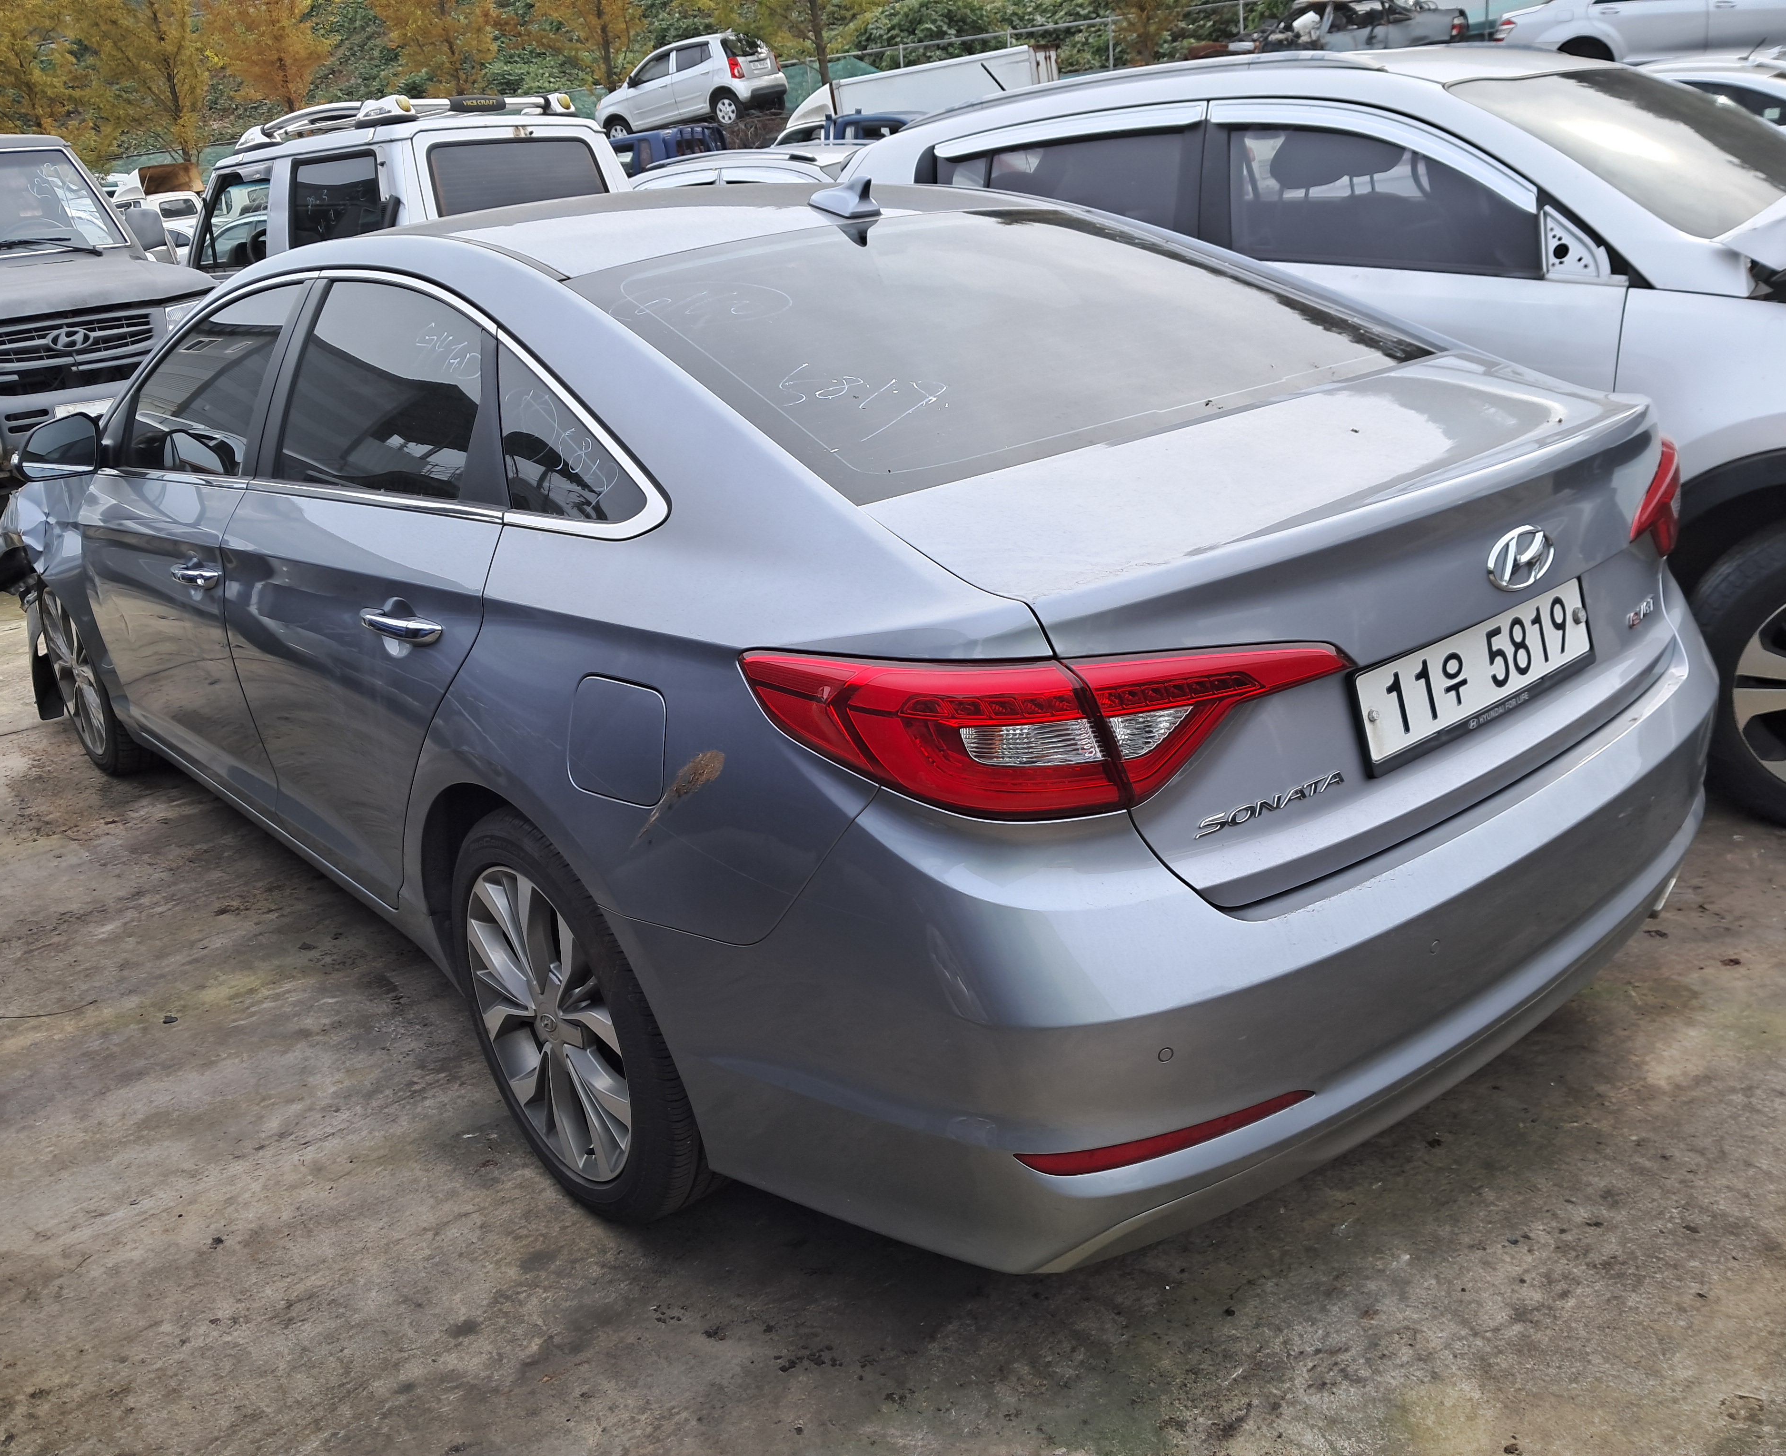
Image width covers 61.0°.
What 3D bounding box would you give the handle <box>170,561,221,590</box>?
[{"bbox_3d":[-1.361,-0.304,2.954,0.060,0.055,0.235,-20,25,-36],"label":"handle"}]

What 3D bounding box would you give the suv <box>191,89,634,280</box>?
[{"bbox_3d":[-3.475,-3.084,10.523,4.050,2.050,1.750,13,27,40],"label":"suv"}]

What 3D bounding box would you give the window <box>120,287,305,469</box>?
[{"bbox_3d":[-1.536,-0.770,3.363,0.060,0.395,0.960,6,5,-42],"label":"window"}]

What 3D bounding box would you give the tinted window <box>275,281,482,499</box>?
[{"bbox_3d":[-0.880,-0.580,2.606,0.060,0.370,0.820,6,5,-42],"label":"tinted window"}]

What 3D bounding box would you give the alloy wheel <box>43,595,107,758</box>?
[{"bbox_3d":[-2.260,-0.183,4.363,0.190,0.495,0.495,-20,25,-36],"label":"alloy wheel"}]

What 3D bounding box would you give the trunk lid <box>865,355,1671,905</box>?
[{"bbox_3d":[0.604,-0.180,2.052,1.270,0.470,0.570,-20,25,-36],"label":"trunk lid"}]

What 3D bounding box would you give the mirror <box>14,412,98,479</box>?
[{"bbox_3d":[-1.961,-0.655,3.541,0.200,0.157,0.130,-20,25,-36],"label":"mirror"}]

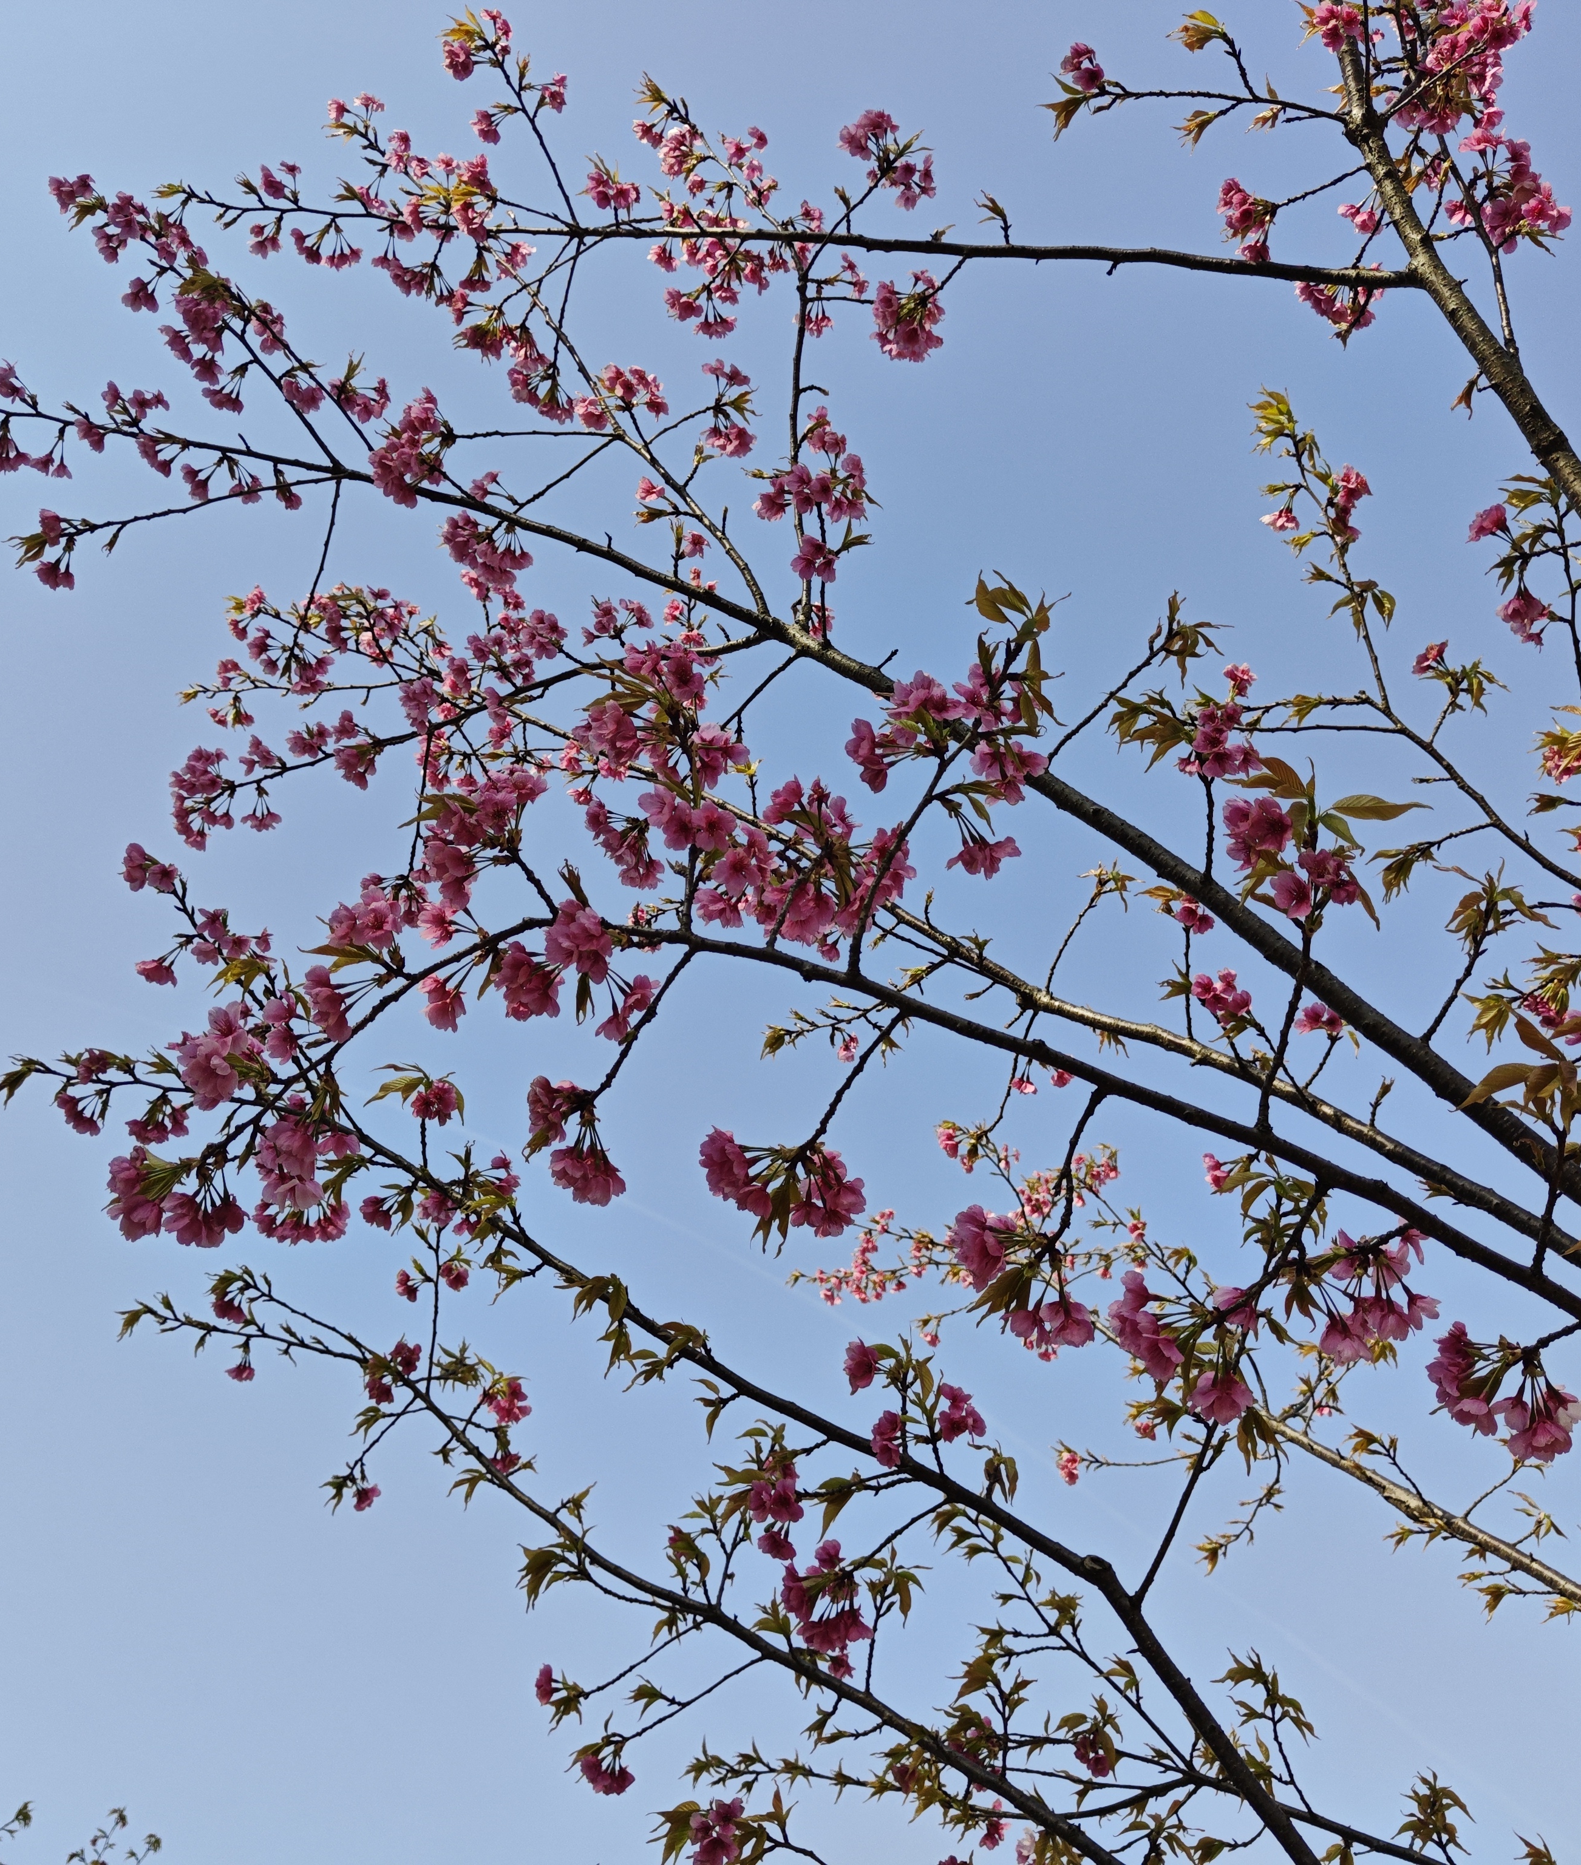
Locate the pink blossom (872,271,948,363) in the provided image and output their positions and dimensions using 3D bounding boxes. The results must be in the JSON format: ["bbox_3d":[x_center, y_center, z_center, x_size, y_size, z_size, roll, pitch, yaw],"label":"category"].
[{"bbox_3d":[0.110,-0.571,1.600,0.068,0.079,0.070,0,-55,0],"label":"pink blossom"}]

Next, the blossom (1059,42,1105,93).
[{"bbox_3d":[0.296,-0.878,1.750,0.045,0.051,0.040,0,-24,34],"label":"blossom"}]

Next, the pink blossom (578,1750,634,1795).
[{"bbox_3d":[-0.177,0.804,1.650,0.054,0.040,0.045,0,-49,0],"label":"pink blossom"}]

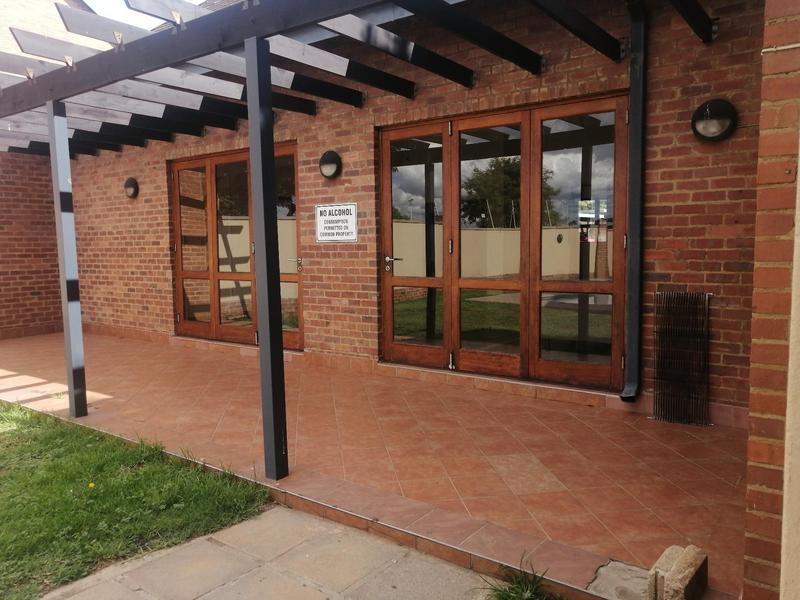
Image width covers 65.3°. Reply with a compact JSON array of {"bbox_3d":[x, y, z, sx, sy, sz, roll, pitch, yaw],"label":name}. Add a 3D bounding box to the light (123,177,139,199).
[{"bbox_3d":[-3.866,-1.615,8.947,0.295,0.295,0.090,3,7,36],"label":"light"}]

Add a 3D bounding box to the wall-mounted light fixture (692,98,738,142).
[{"bbox_3d":[2.248,-1.293,4.476,0.295,0.295,0.090,3,7,36],"label":"wall-mounted light fixture"}]

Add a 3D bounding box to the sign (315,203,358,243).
[{"bbox_3d":[-0.702,-0.836,6.747,0.597,0.404,0.020,3,7,36],"label":"sign"}]

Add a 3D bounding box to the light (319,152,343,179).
[{"bbox_3d":[-0.756,-1.452,6.673,0.295,0.295,0.090,3,7,36],"label":"light"}]

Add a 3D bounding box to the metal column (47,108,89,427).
[{"bbox_3d":[-2.752,-0.304,5.180,0.095,2.599,0.100,3,7,36],"label":"metal column"}]

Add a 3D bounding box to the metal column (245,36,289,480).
[{"bbox_3d":[-0.791,-0.200,3.735,0.102,2.607,0.100,3,7,36],"label":"metal column"}]

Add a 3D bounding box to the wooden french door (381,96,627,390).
[{"bbox_3d":[0.833,-0.482,5.794,2.515,2.449,0.100,3,7,36],"label":"wooden french door"}]

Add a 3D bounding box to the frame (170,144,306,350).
[{"bbox_3d":[-2.082,-0.647,7.925,2.510,2.405,0.100,3,7,36],"label":"frame"}]

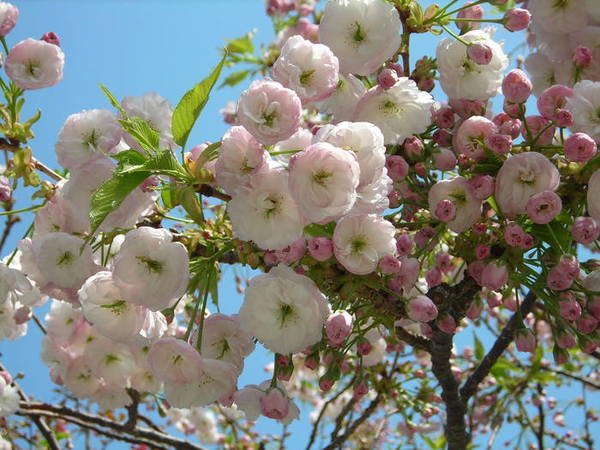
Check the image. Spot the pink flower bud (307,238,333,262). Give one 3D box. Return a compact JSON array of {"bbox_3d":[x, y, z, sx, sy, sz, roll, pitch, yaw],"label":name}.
[{"bbox_3d":[0.012,0.015,0.930,0.015,0.015,0.018,-12,0,28],"label":"pink flower bud"}]

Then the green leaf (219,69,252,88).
[{"bbox_3d":[-0.048,-0.108,1.150,0.025,0.010,0.015,8,-66,3],"label":"green leaf"}]

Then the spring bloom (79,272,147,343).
[{"bbox_3d":[-0.114,0.050,0.950,0.042,0.042,0.025,-6,18,13],"label":"spring bloom"}]

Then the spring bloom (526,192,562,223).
[{"bbox_3d":[0.144,-0.010,0.920,0.021,0.019,0.018,0,14,0],"label":"spring bloom"}]

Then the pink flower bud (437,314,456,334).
[{"bbox_3d":[0.093,0.063,0.990,0.012,0.015,0.012,7,-47,-15],"label":"pink flower bud"}]

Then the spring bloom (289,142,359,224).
[{"bbox_3d":[0.015,-0.025,0.960,0.043,0.050,0.034,0,12,-5],"label":"spring bloom"}]

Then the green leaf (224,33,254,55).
[{"bbox_3d":[-0.048,-0.145,1.250,0.025,0.018,0.018,-8,15,21],"label":"green leaf"}]

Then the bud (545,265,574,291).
[{"bbox_3d":[0.163,0.034,0.980,0.017,0.017,0.015,-2,-60,4],"label":"bud"}]

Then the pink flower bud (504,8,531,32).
[{"bbox_3d":[0.139,-0.131,1.000,0.018,0.015,0.015,-1,6,0],"label":"pink flower bud"}]

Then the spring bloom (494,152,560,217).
[{"bbox_3d":[0.139,-0.025,0.950,0.040,0.040,0.025,0,17,0],"label":"spring bloom"}]

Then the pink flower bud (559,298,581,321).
[{"bbox_3d":[0.167,0.052,0.960,0.015,0.013,0.016,4,20,-11],"label":"pink flower bud"}]

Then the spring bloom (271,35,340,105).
[{"bbox_3d":[0.004,-0.100,1.000,0.042,0.043,0.034,-1,-21,6],"label":"spring bloom"}]

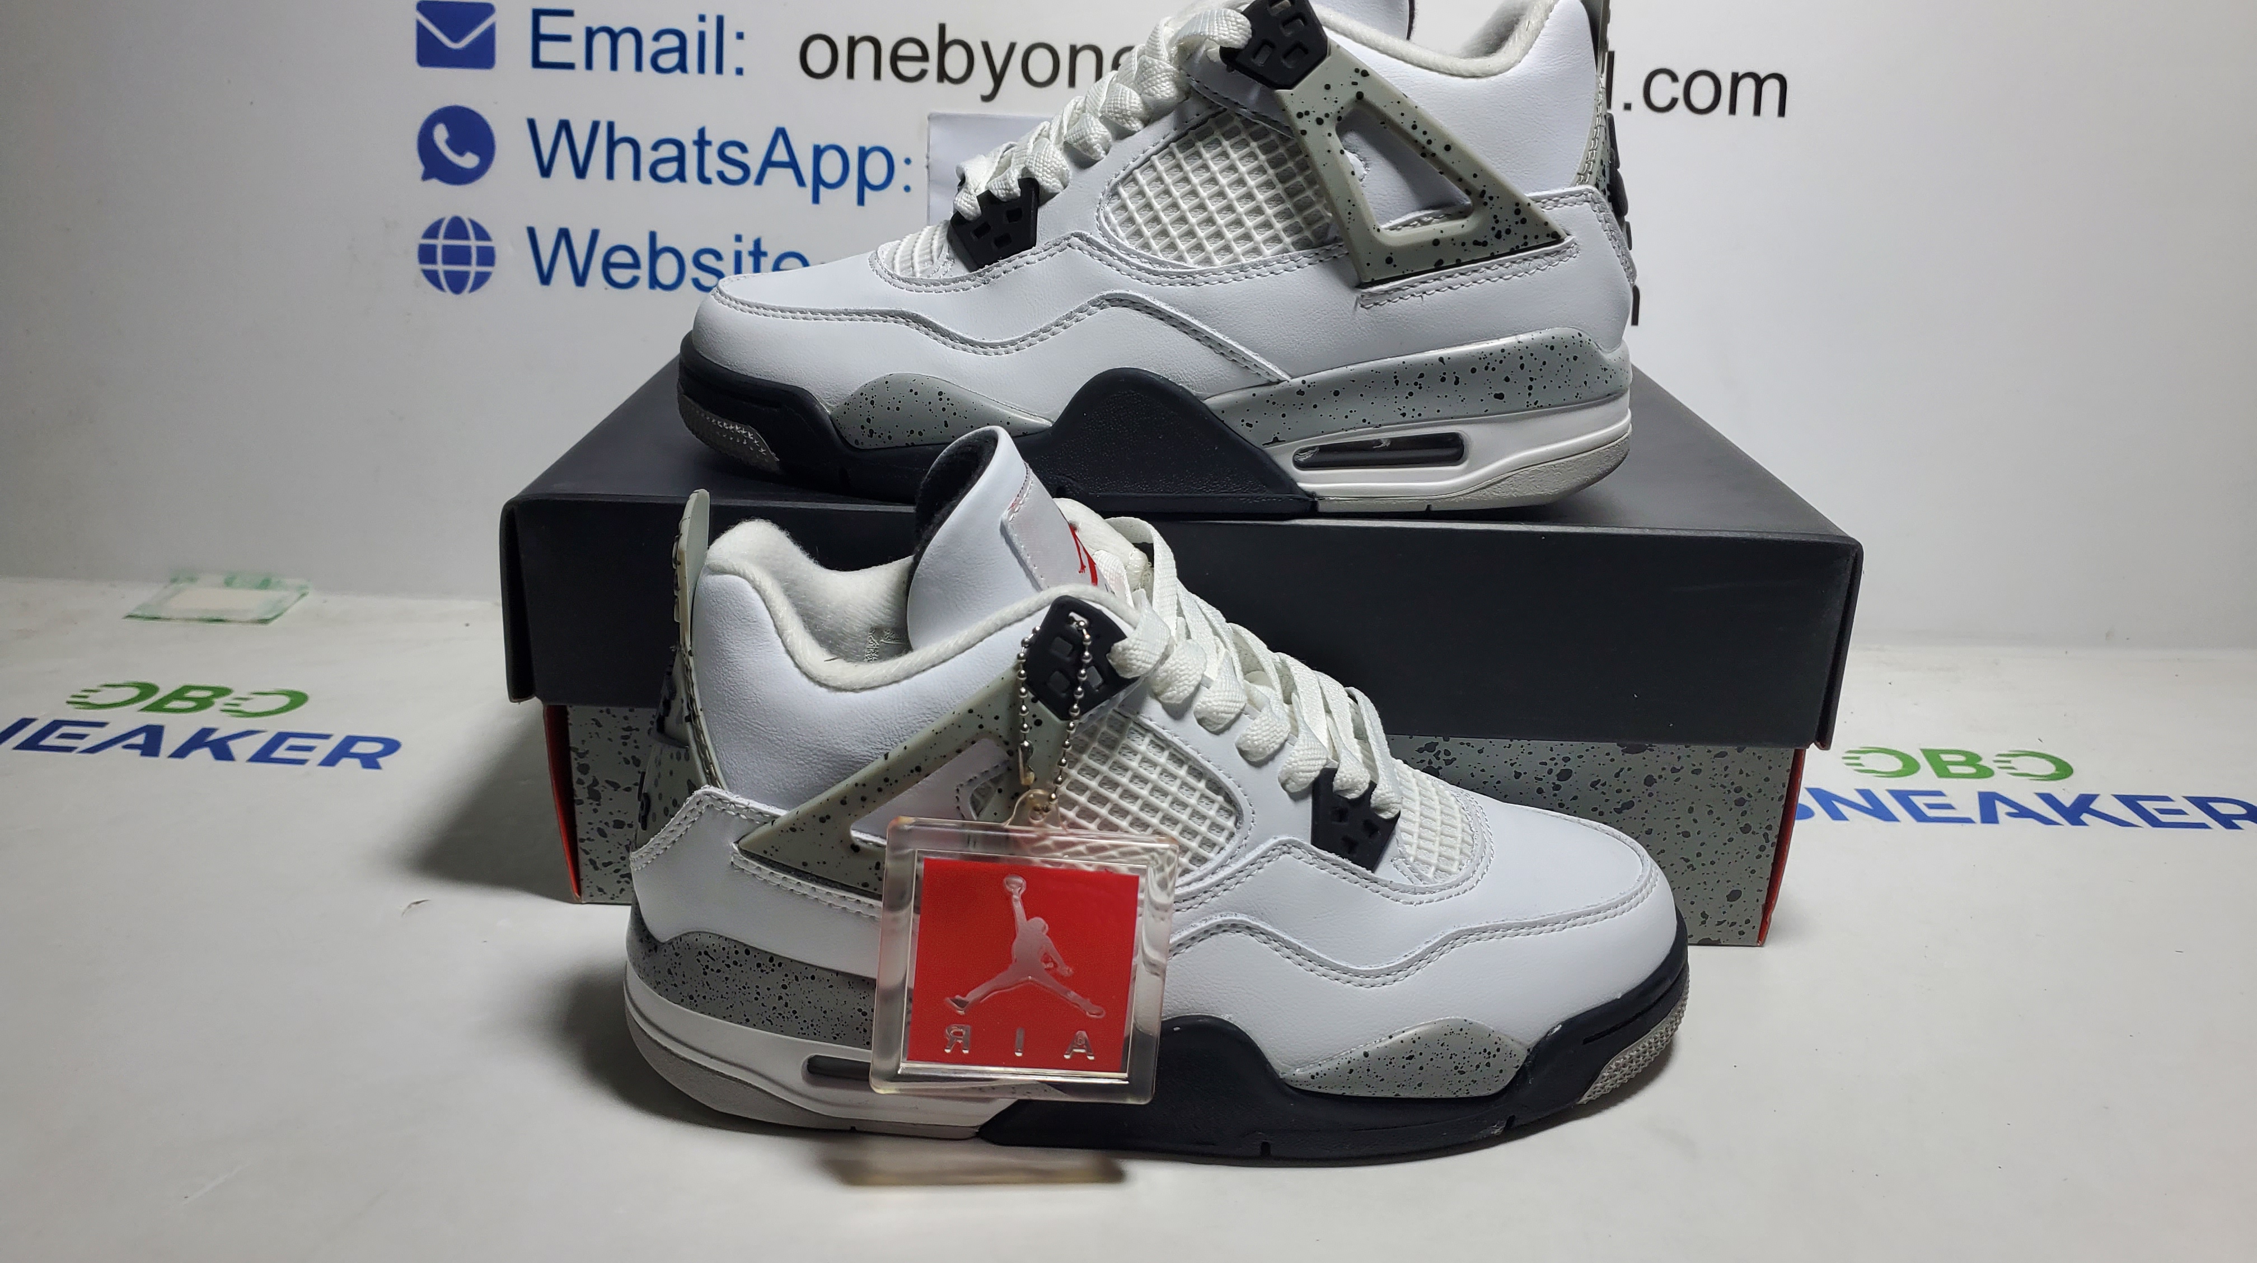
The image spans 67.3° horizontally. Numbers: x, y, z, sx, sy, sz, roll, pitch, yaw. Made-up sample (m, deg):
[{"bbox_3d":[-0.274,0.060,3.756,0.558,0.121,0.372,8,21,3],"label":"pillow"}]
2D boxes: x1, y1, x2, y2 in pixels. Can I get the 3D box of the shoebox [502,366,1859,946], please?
[{"bbox_3d":[0.014,-0.013,0.567,0.351,0.123,0.230,2,21,-1],"label":"shoebox"}]

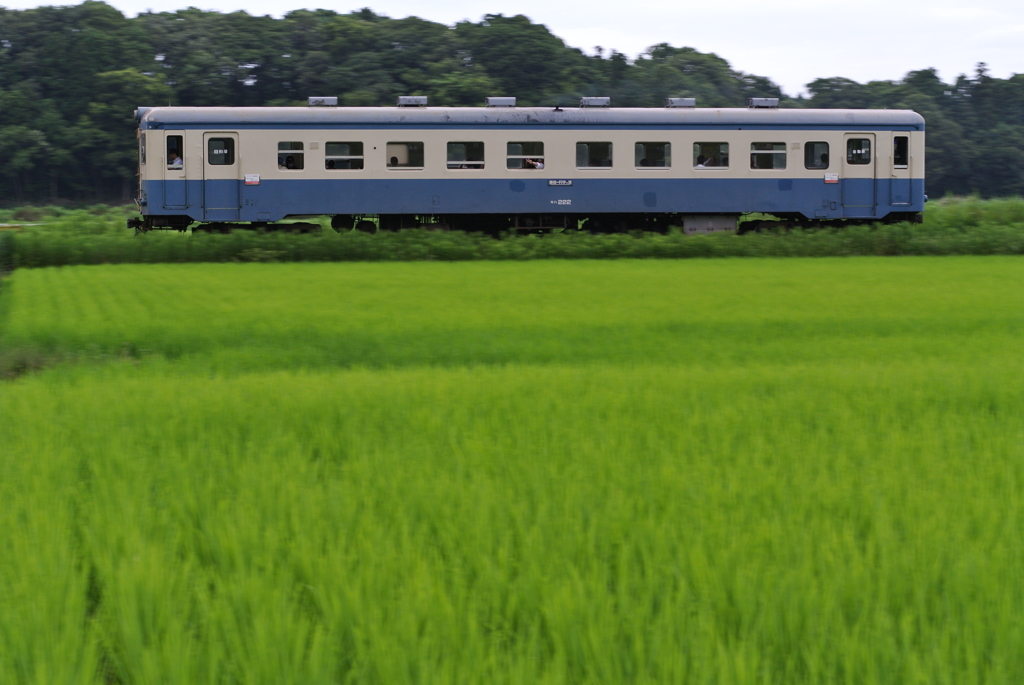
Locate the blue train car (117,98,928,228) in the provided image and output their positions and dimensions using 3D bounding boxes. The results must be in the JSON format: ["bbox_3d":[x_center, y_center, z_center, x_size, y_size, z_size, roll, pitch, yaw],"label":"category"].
[{"bbox_3d":[0.611,-4.173,60.991,19.800,3.780,2.850,-1,5,-11],"label":"blue train car"}]

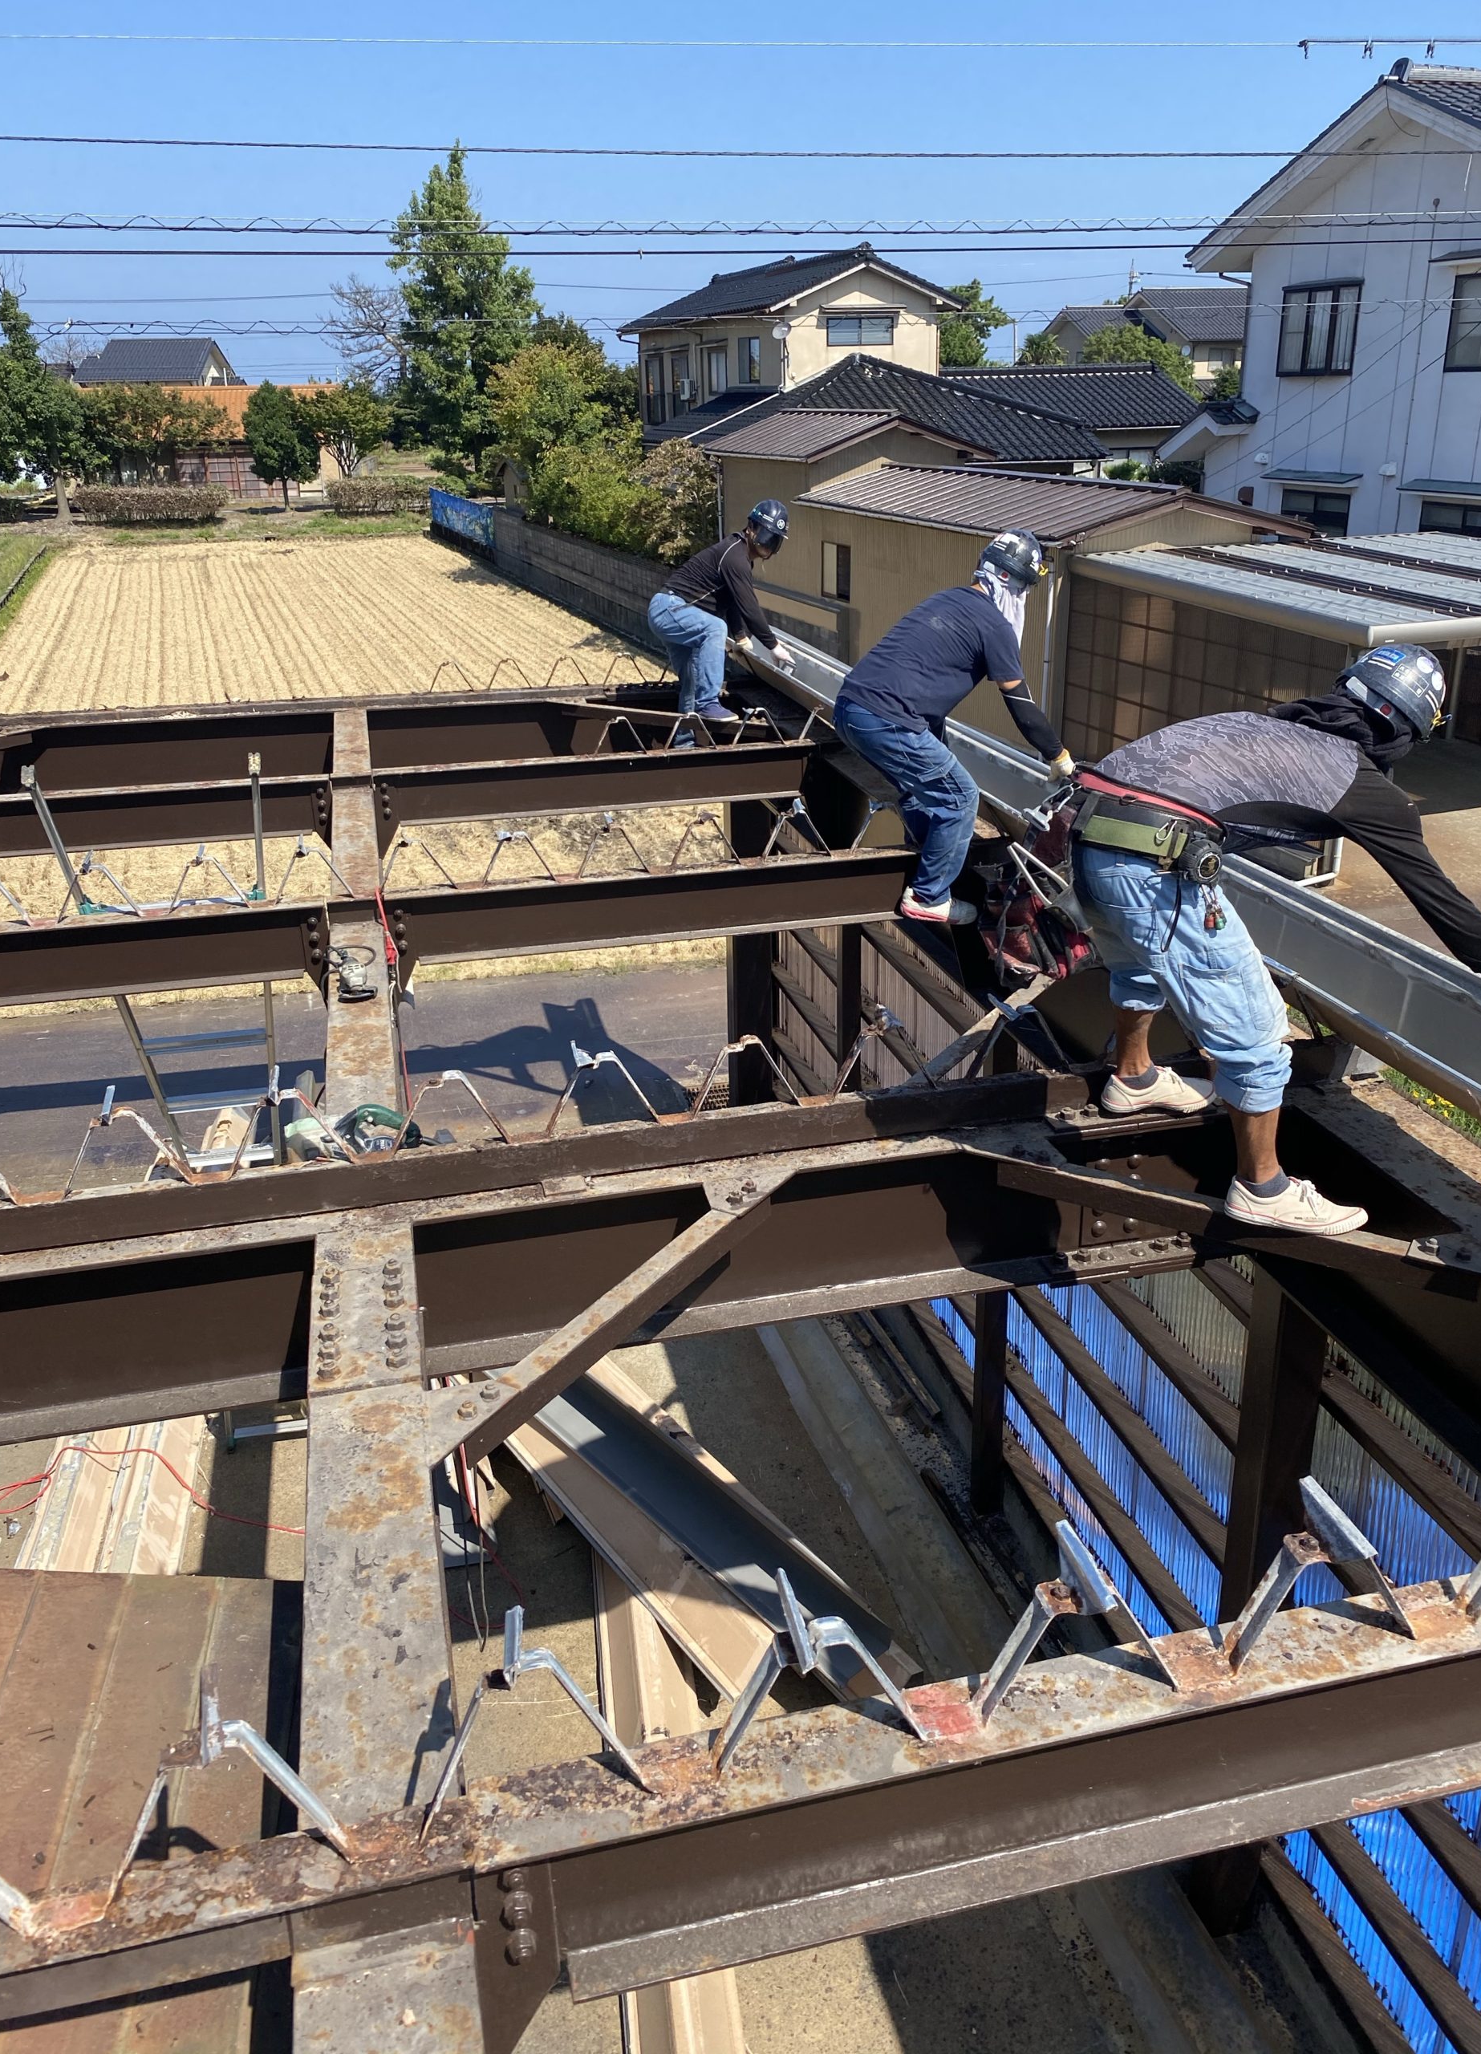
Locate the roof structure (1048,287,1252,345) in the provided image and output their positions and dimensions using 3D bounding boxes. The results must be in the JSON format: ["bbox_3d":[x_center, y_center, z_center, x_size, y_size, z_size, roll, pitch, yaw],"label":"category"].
[{"bbox_3d":[19.147,-31.485,68.884,10.300,2.500,7.600,-8,23,-16],"label":"roof structure"}]

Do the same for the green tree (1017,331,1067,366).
[{"bbox_3d":[9.847,-19.431,50.491,1.800,5.990,1.800,3,23,10],"label":"green tree"}]

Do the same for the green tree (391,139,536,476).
[{"bbox_3d":[-14.694,-37.167,81.001,7.797,15.838,7.797,-4,23,-8],"label":"green tree"}]

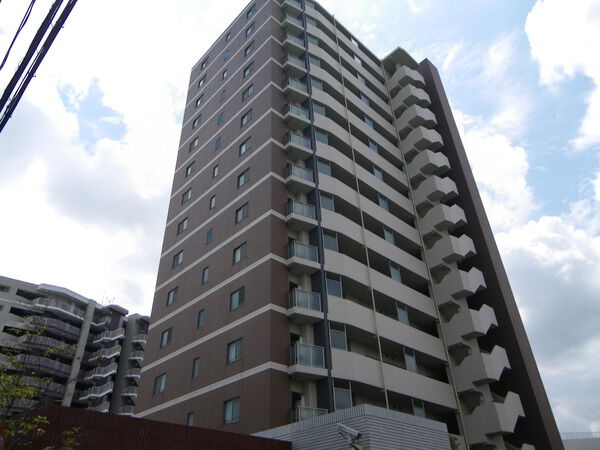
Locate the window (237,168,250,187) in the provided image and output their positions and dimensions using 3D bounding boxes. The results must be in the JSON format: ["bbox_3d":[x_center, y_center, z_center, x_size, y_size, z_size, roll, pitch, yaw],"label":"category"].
[{"bbox_3d":[-3.680,-3.088,32.048,0.148,1.106,1.136,29,-47,-35],"label":"window"}]

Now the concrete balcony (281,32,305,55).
[{"bbox_3d":[-0.656,-14.715,39.485,1.750,1.390,1.420,29,-47,-35],"label":"concrete balcony"}]

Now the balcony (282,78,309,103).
[{"bbox_3d":[-0.453,-9.984,35.966,1.750,1.390,1.420,29,-47,-35],"label":"balcony"}]

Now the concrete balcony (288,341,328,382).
[{"bbox_3d":[0.382,6.411,22.792,1.798,1.421,1.044,29,-47,-35],"label":"concrete balcony"}]

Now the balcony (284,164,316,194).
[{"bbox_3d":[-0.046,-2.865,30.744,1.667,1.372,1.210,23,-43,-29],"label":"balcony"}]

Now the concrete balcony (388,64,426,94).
[{"bbox_3d":[10.645,-13.979,47.924,3.132,2.813,2.233,29,-47,-35],"label":"concrete balcony"}]

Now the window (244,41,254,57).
[{"bbox_3d":[-4.187,-14.797,40.786,0.120,1.050,1.180,29,-47,-35],"label":"window"}]

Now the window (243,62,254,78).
[{"bbox_3d":[-4.083,-12.466,39.119,0.148,1.106,1.136,29,-47,-35],"label":"window"}]

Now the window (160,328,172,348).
[{"bbox_3d":[-8.490,7.245,31.011,0.150,1.180,1.350,29,-47,-35],"label":"window"}]

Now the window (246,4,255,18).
[{"bbox_3d":[-4.426,-19.531,44.351,0.120,1.080,1.160,29,-47,-35],"label":"window"}]

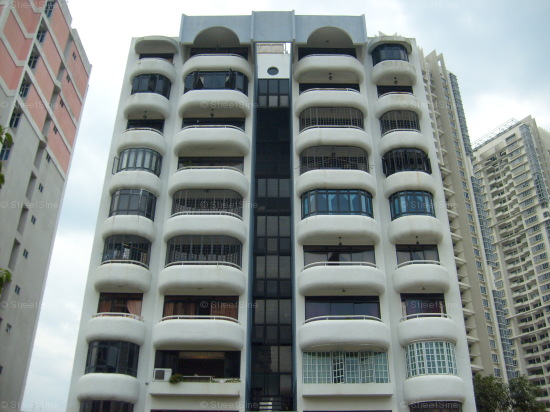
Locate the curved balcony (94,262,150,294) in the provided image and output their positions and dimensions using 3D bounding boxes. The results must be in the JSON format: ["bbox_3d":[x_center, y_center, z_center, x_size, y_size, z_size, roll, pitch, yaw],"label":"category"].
[{"bbox_3d":[-8.424,3.887,30.732,3.126,1.382,1.280,0,-29,0],"label":"curved balcony"}]

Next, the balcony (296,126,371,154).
[{"bbox_3d":[3.621,-4.033,34.257,4.629,1.527,1.200,0,-29,0],"label":"balcony"}]

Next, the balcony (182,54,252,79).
[{"bbox_3d":[-3.874,-9.226,37.130,4.567,1.440,1.140,0,-28,0],"label":"balcony"}]

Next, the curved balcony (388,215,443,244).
[{"bbox_3d":[7.952,1.353,31.430,3.036,1.241,0.962,0,-29,0],"label":"curved balcony"}]

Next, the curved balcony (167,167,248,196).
[{"bbox_3d":[-3.798,-1.412,32.027,4.547,1.579,1.047,0,-29,0],"label":"curved balcony"}]

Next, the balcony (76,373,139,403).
[{"bbox_3d":[-8.489,9.252,28.100,2.980,1.185,1.035,0,-28,0],"label":"balcony"}]

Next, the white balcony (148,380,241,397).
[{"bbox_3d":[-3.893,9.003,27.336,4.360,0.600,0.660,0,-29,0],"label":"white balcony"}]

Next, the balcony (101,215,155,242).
[{"bbox_3d":[-8.217,1.292,31.459,3.036,1.241,0.962,0,-29,0],"label":"balcony"}]

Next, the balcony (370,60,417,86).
[{"bbox_3d":[8.093,-9.123,37.994,3.142,1.262,1.280,0,-29,0],"label":"balcony"}]

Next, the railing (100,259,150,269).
[{"bbox_3d":[-8.501,3.366,31.293,2.685,0.306,0.990,0,-29,0],"label":"railing"}]

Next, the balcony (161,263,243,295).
[{"bbox_3d":[-3.919,3.897,30.107,4.567,1.440,1.140,0,-28,0],"label":"balcony"}]

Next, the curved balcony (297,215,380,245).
[{"bbox_3d":[3.541,1.337,30.532,4.547,1.241,1.047,0,-29,0],"label":"curved balcony"}]

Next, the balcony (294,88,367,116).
[{"bbox_3d":[3.598,-6.453,35.122,4.631,1.401,1.268,0,-28,0],"label":"balcony"}]

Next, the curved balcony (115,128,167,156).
[{"bbox_3d":[-8.475,-4.068,35.303,3.060,1.437,1.140,0,-29,0],"label":"curved balcony"}]

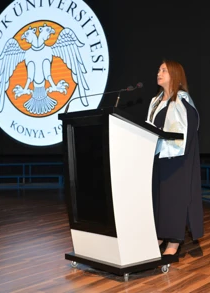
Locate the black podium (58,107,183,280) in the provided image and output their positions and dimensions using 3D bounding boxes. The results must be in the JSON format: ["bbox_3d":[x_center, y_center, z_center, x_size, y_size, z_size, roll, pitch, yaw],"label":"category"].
[{"bbox_3d":[0.120,0.334,4.150,0.658,1.190,0.685,-1,0,-37],"label":"black podium"}]

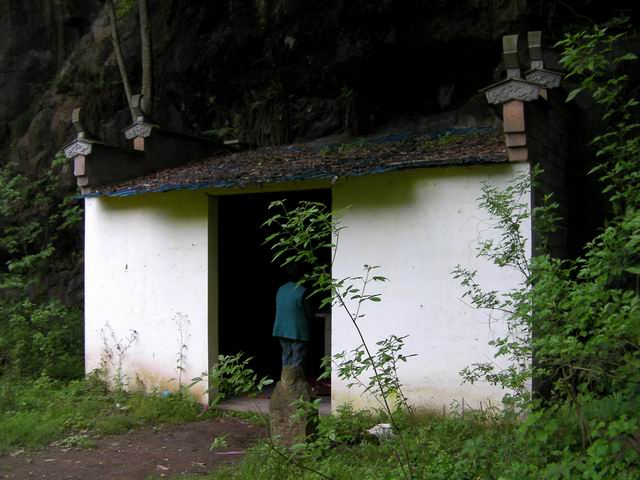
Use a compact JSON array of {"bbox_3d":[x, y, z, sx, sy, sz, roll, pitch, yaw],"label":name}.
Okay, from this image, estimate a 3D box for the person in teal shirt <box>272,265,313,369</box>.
[{"bbox_3d":[-0.310,1.030,8.100,0.470,1.500,0.400,-2,-2,32],"label":"person in teal shirt"}]

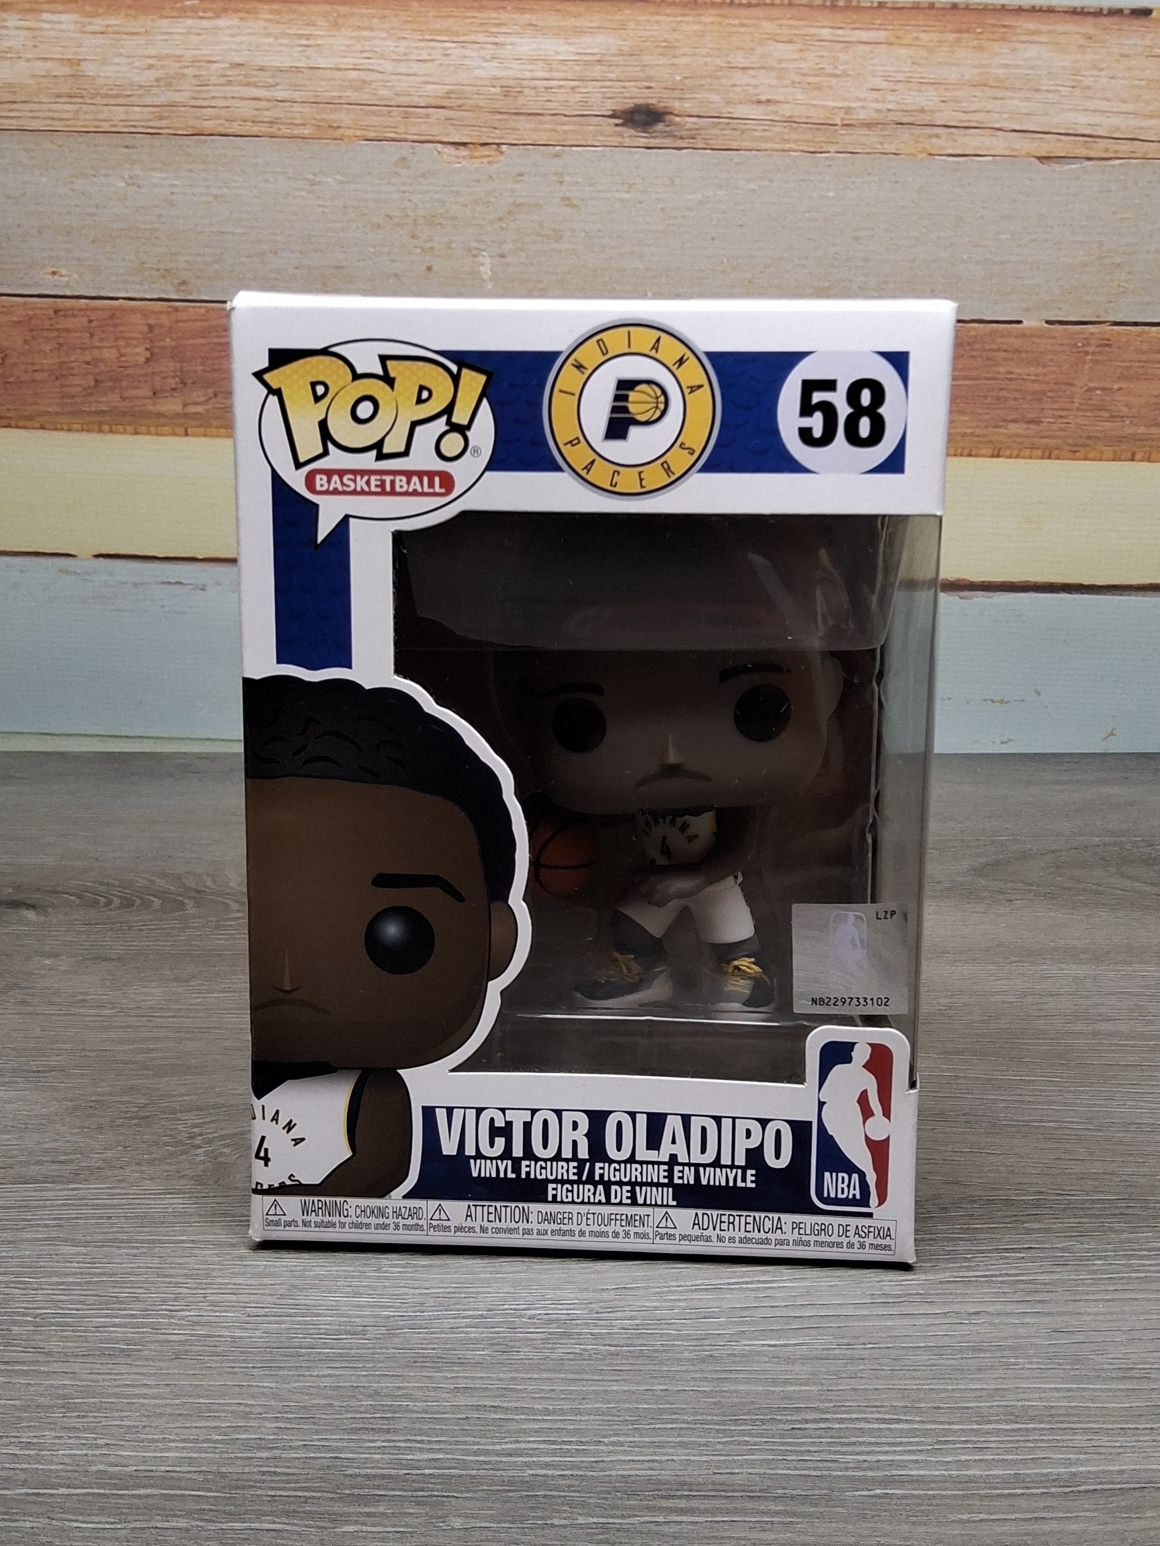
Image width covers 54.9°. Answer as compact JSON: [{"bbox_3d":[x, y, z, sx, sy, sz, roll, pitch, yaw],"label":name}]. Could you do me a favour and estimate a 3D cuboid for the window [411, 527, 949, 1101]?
[{"bbox_3d":[0.014,0.005,0.191,0.088,0.097,0.012,1,6,2],"label":"window"}]

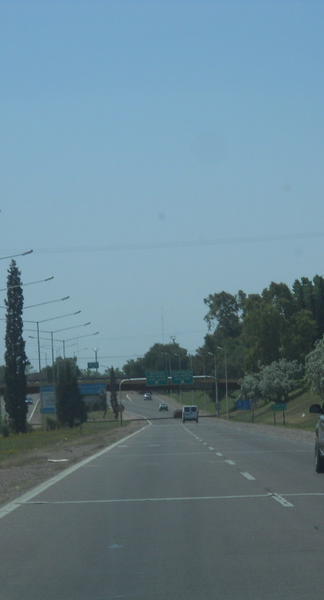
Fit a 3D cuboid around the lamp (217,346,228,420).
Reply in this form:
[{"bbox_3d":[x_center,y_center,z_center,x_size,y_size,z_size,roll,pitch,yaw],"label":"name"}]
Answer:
[{"bbox_3d":[8.725,12.054,325.000,1.440,10.300,0.400,-2,-3,0],"label":"lamp"}]

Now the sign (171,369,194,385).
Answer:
[{"bbox_3d":[3.081,11.703,342.000,3.250,2.160,0.150,-2,-3,0],"label":"sign"}]

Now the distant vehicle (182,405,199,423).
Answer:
[{"bbox_3d":[3.542,14.371,284.500,1.940,2.120,4.800,-2,-3,-1],"label":"distant vehicle"}]

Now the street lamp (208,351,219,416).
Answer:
[{"bbox_3d":[8.109,13.357,358.000,1.420,10.270,0.400,-2,-3,0],"label":"street lamp"}]

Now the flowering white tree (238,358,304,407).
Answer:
[{"bbox_3d":[12.839,9.644,268.000,7.450,5.560,6.150,-2,-3,0],"label":"flowering white tree"}]

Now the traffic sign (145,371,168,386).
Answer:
[{"bbox_3d":[-0.800,11.884,342.000,3.290,2.160,0.150,-2,-3,0],"label":"traffic sign"}]

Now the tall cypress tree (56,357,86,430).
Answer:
[{"bbox_3d":[-10.869,11.229,272.000,3.540,8.350,3.540,-2,-3,0],"label":"tall cypress tree"}]

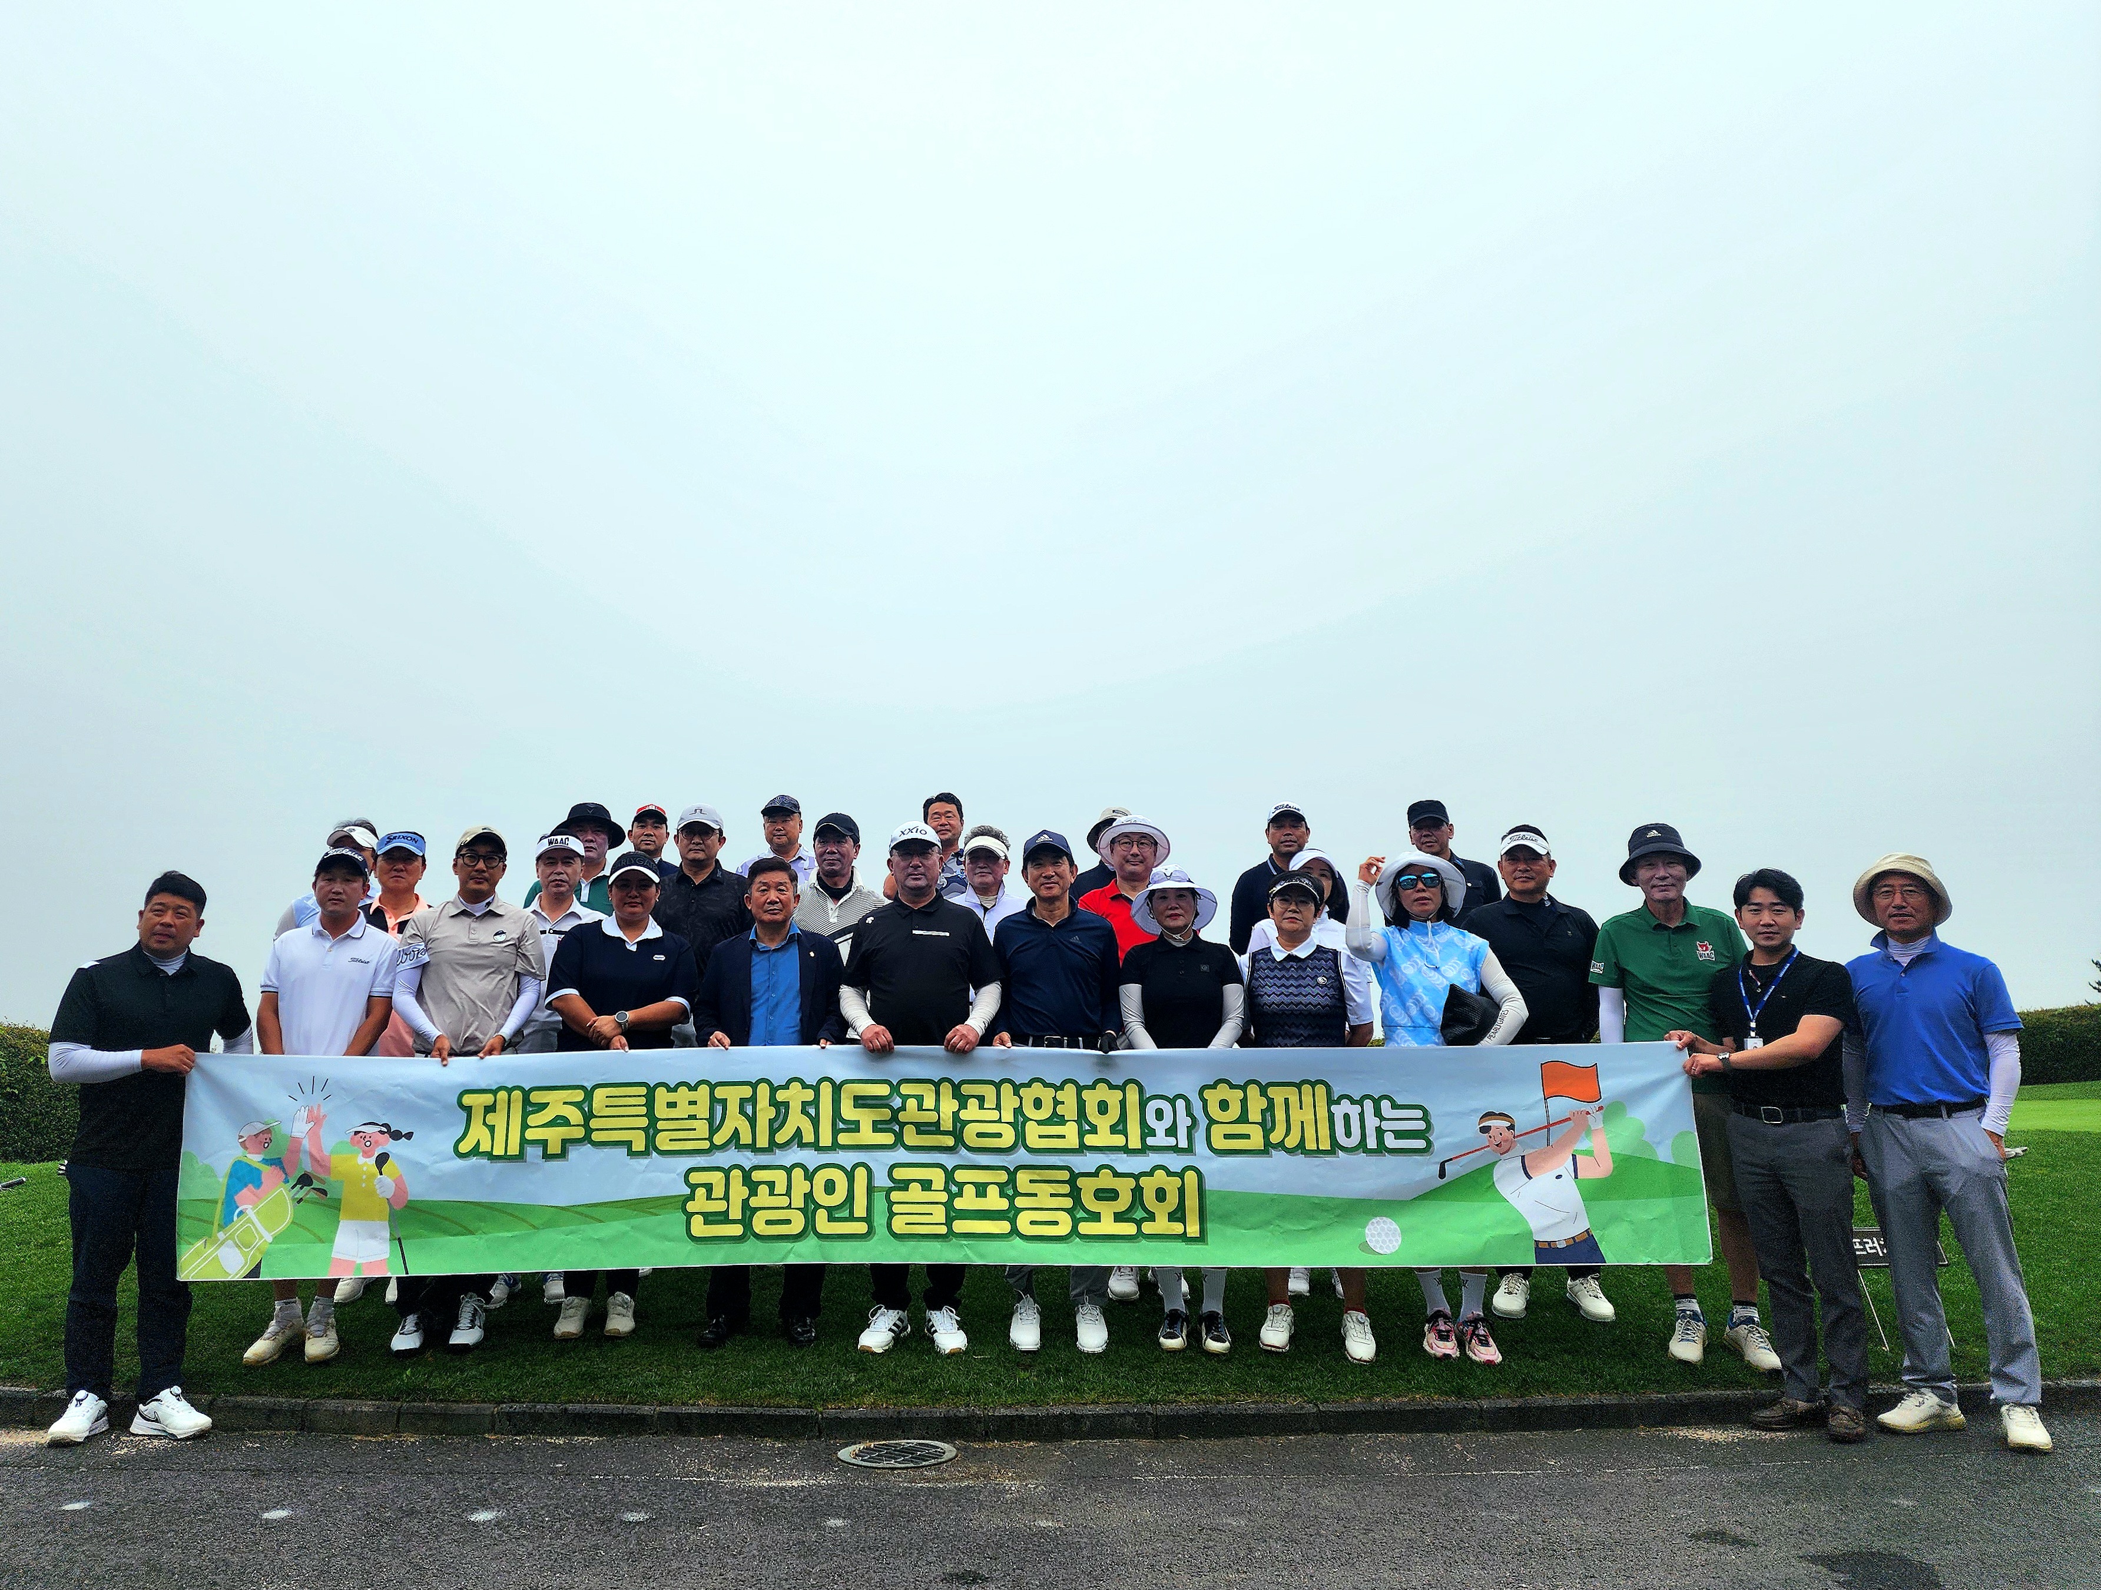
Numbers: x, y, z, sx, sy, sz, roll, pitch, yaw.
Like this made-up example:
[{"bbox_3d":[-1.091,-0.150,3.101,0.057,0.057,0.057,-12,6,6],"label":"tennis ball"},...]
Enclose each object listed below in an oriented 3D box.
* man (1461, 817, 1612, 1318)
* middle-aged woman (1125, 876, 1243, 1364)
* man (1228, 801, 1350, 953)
[{"bbox_3d":[1.817,0.982,5.191,0.550,1.768,0.340,-2,-11,9],"label":"man"},{"bbox_3d":[0.465,1.062,4.862,0.430,1.620,0.360,-1,-10,5],"label":"middle-aged woman"},{"bbox_3d":[0.959,0.915,5.625,0.500,1.800,0.340,-2,-10,8],"label":"man"}]

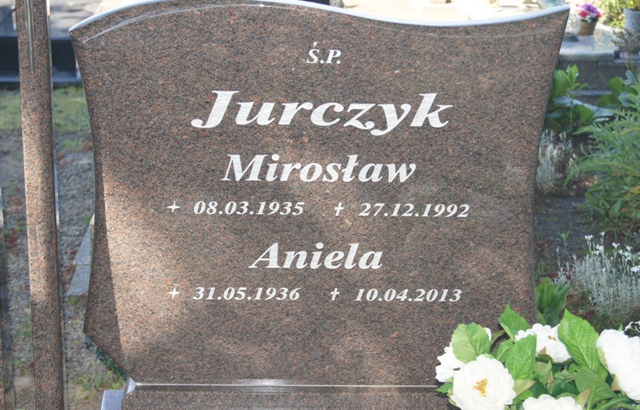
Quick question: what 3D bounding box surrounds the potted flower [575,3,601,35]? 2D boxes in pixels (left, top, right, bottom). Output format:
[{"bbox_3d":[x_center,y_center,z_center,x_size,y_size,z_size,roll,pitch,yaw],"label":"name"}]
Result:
[{"bbox_3d":[1.421,-0.983,6.300,0.137,0.163,0.135,1,21,-4],"label":"potted flower"}]

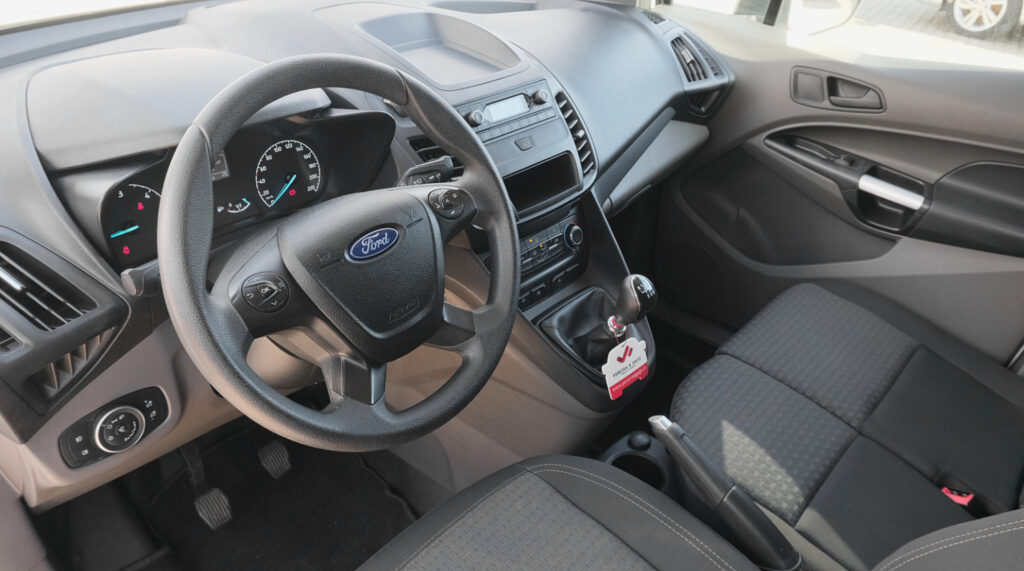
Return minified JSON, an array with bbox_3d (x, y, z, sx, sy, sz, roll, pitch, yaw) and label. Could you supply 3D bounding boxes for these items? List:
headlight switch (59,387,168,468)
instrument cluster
[{"bbox_3d":[-0.446,0.157,0.800,0.035,0.061,0.117,14,32,39],"label":"headlight switch"},{"bbox_3d":[-0.289,-0.127,0.801,0.100,0.125,0.345,14,32,43],"label":"instrument cluster"}]

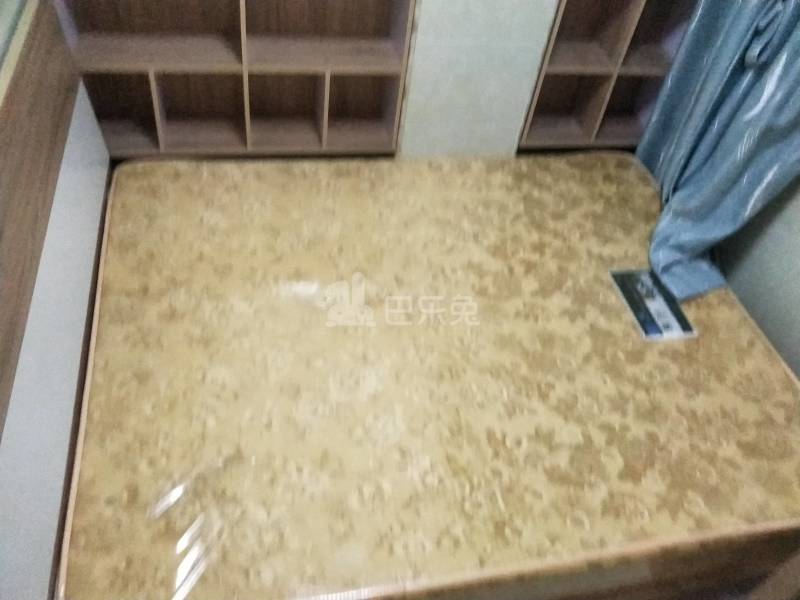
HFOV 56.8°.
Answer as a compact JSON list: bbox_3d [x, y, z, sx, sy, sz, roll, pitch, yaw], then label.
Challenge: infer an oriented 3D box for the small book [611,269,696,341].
[{"bbox_3d":[0.728,0.009,2.145,0.160,0.015,0.270,-3,45,-13],"label":"small book"}]

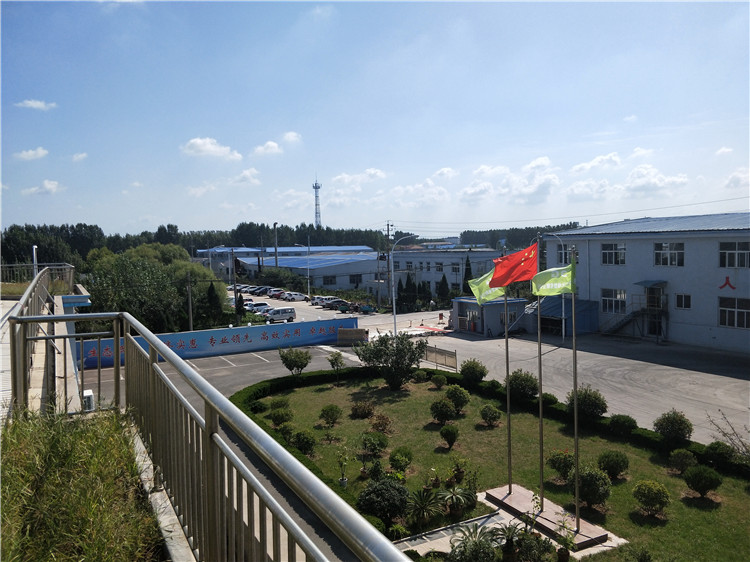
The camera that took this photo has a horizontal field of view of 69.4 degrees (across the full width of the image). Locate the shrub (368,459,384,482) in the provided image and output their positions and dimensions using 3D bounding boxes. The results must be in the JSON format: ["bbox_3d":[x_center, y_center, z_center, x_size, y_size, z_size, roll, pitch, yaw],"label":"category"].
[{"bbox_3d":[0.090,7.550,21.500,0.650,0.980,0.650,-1,4,0],"label":"shrub"}]

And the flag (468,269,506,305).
[{"bbox_3d":[4.026,0.018,19.381,1.350,1.500,0.400,0,4,17],"label":"flag"}]

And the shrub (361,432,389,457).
[{"bbox_3d":[0.007,7.305,24.392,1.239,0.910,1.239,-2,4,0],"label":"shrub"}]

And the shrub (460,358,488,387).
[{"bbox_3d":[6.113,5.759,33.341,1.666,1.999,1.666,-1,4,0],"label":"shrub"}]

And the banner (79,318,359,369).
[{"bbox_3d":[-13.011,5.409,48.271,24.300,2.340,0.250,-4,4,-21],"label":"banner"}]

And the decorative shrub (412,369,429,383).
[{"bbox_3d":[3.286,6.833,39.110,1.084,0.865,1.052,-1,4,5],"label":"decorative shrub"}]

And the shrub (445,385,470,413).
[{"bbox_3d":[4.879,6.930,31.735,1.497,1.645,1.452,0,4,9],"label":"shrub"}]

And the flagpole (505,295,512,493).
[{"bbox_3d":[4.689,3.182,18.894,0.120,8.724,0.120,-1,4,0],"label":"flagpole"}]

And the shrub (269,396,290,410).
[{"bbox_3d":[-5.309,6.853,30.168,1.171,0.851,1.171,-1,4,0],"label":"shrub"}]

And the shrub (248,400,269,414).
[{"bbox_3d":[-6.537,7.030,30.450,1.100,0.800,1.100,-1,4,0],"label":"shrub"}]

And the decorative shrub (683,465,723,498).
[{"bbox_3d":[11.758,7.204,19.424,1.270,1.120,1.270,-1,4,0],"label":"decorative shrub"}]

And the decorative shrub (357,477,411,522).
[{"bbox_3d":[0.367,7.487,18.370,1.780,1.392,1.780,-2,4,0],"label":"decorative shrub"}]

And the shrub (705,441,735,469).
[{"bbox_3d":[13.474,6.830,21.132,1.173,1.161,1.173,-1,4,0],"label":"shrub"}]

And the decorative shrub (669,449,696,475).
[{"bbox_3d":[13.150,7.709,23.101,1.218,1.034,1.181,1,5,30],"label":"decorative shrub"}]

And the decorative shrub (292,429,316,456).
[{"bbox_3d":[-3.221,7.332,24.559,1.057,1.057,1.057,-2,4,0],"label":"decorative shrub"}]

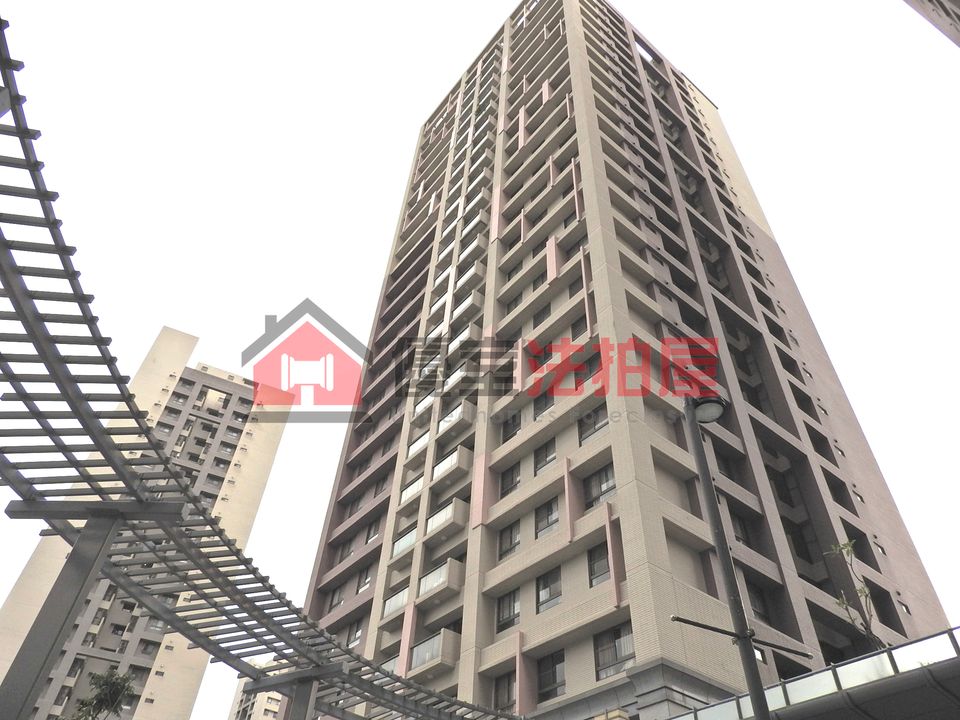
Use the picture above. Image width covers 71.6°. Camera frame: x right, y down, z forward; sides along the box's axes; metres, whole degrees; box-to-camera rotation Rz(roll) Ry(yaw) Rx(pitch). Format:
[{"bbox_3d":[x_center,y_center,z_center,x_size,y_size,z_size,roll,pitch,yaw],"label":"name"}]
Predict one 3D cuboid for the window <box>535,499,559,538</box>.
[{"bbox_3d":[2.879,6.767,28.416,0.160,1.520,1.439,31,-51,-24],"label":"window"}]

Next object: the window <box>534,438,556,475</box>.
[{"bbox_3d":[3.035,4.493,30.765,0.160,1.496,1.439,31,-51,-24],"label":"window"}]

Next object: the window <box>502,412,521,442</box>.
[{"bbox_3d":[1.641,3.474,33.709,0.150,1.521,1.446,32,-52,-24],"label":"window"}]

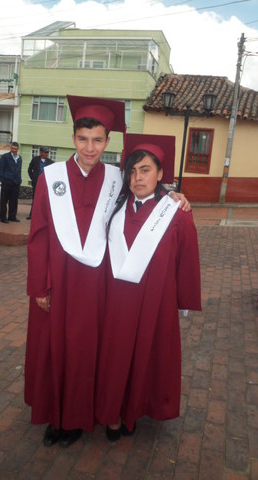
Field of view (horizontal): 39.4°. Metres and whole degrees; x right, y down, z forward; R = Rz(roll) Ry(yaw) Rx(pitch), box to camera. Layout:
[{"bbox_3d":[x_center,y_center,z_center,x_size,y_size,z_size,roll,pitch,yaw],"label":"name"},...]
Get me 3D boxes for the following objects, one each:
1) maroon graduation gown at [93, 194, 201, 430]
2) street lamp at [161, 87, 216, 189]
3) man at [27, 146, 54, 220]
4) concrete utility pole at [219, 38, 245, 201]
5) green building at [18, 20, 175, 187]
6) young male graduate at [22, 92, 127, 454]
[{"bbox_3d":[0.127,0.410,1.981,0.560,1.285,0.400,7,9,6],"label":"maroon graduation gown"},{"bbox_3d":[1.578,-2.394,10.613,1.546,3.734,0.400,8,10,13],"label":"street lamp"},{"bbox_3d":[-2.090,-1.306,8.462,0.570,1.687,0.360,0,11,-30],"label":"man"},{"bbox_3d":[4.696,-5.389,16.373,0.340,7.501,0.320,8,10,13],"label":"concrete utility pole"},{"bbox_3d":[-1.760,-7.419,22.105,7.100,9.900,6.800,8,10,13],"label":"green building"},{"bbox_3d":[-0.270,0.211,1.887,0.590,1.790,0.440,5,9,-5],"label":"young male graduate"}]

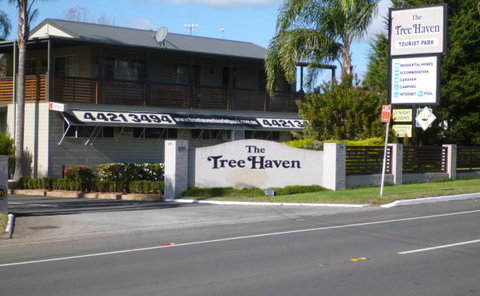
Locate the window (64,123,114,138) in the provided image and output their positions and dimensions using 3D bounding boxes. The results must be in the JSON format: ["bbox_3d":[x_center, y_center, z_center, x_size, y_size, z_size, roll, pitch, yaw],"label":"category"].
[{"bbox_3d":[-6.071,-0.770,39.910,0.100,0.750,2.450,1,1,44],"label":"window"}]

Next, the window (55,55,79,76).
[{"bbox_3d":[-7.631,-3.650,43.300,1.750,1.100,0.100,1,1,44],"label":"window"}]

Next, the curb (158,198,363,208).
[{"bbox_3d":[0.492,1.463,26.332,7.370,0.130,0.220,-1,-1,44],"label":"curb"}]

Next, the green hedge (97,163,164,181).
[{"bbox_3d":[-3.254,0.937,31.685,3.800,0.880,0.800,1,1,44],"label":"green hedge"}]

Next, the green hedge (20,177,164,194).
[{"bbox_3d":[-4.761,1.227,31.950,7.900,0.420,0.500,1,1,44],"label":"green hedge"}]

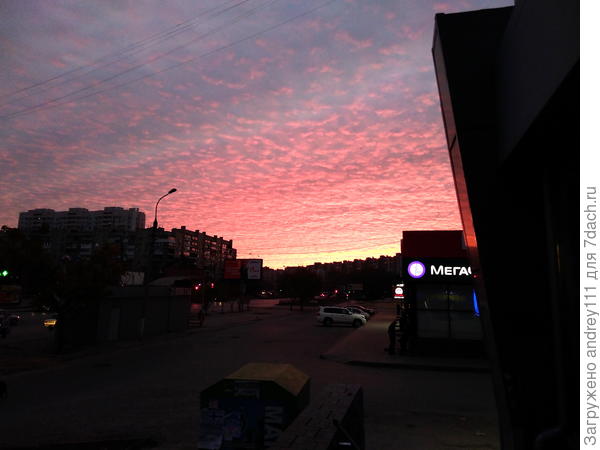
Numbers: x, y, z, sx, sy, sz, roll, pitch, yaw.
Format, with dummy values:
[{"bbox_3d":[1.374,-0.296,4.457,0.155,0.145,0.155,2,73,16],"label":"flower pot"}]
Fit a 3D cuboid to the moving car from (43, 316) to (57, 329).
[{"bbox_3d":[-21.930,8.550,43.000,1.750,1.470,4.300,2,-8,-14],"label":"moving car"}]

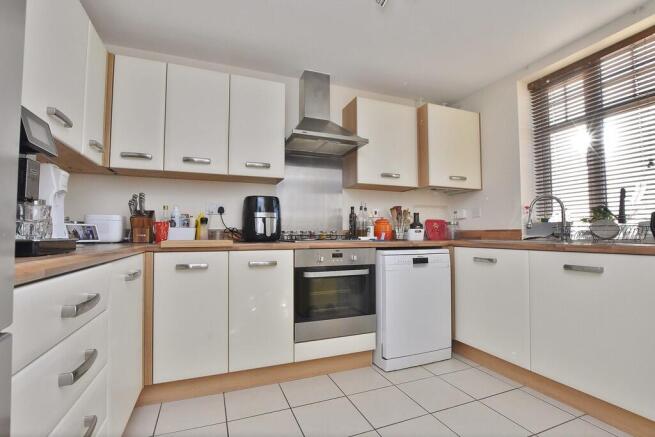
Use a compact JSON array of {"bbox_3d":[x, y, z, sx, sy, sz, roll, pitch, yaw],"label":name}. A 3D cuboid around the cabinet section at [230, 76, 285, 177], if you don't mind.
[{"bbox_3d":[-0.559,-0.658,2.146,0.400,0.720,0.320,1,-3,-19],"label":"cabinet section"}]

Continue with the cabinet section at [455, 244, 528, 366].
[{"bbox_3d":[1.397,0.578,2.014,0.580,0.720,0.600,1,-3,-19],"label":"cabinet section"}]

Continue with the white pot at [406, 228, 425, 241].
[{"bbox_3d":[0.798,0.149,2.466,0.140,0.102,0.140,0,-3,0],"label":"white pot"}]

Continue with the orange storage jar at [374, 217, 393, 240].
[{"bbox_3d":[0.489,0.093,2.393,0.152,0.195,0.152,0,-3,0],"label":"orange storage jar"}]

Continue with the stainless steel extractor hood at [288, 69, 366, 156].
[{"bbox_3d":[-0.032,-0.948,2.326,0.600,0.691,0.463,1,-4,-19],"label":"stainless steel extractor hood"}]

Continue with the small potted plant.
[{"bbox_3d":[1.782,0.030,1.776,0.180,0.232,0.180,1,-4,-19],"label":"small potted plant"}]

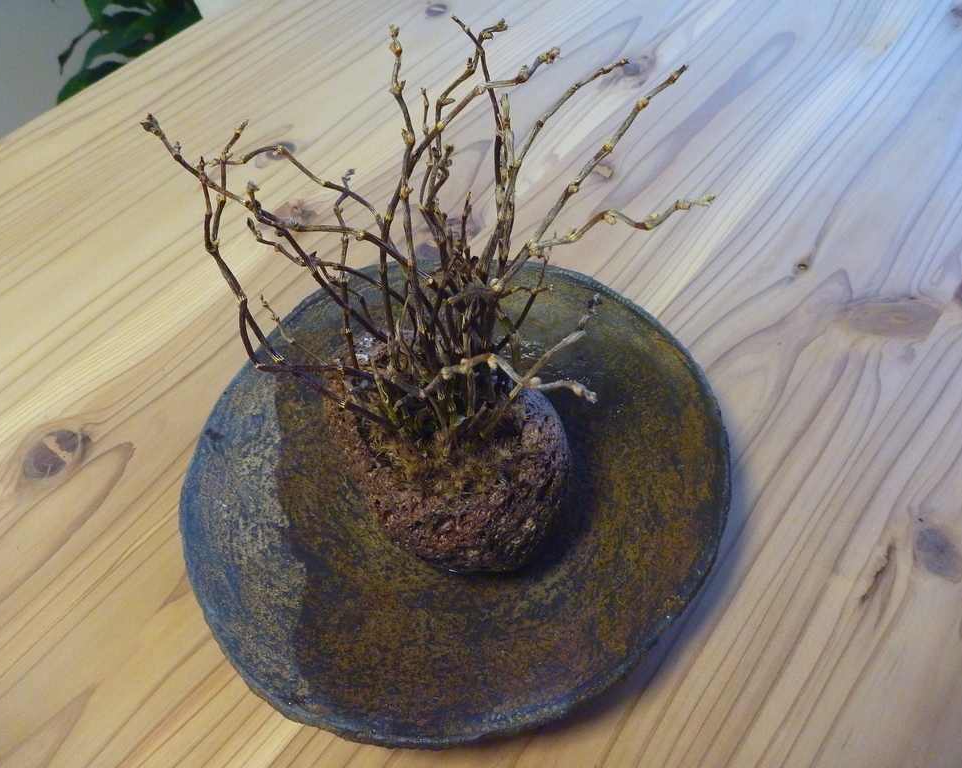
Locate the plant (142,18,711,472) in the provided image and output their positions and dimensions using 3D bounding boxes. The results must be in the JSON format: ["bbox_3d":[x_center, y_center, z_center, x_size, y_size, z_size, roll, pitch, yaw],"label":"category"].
[{"bbox_3d":[-0.019,-0.037,0.299,0.183,0.128,0.133,-2,54,3],"label":"plant"}]

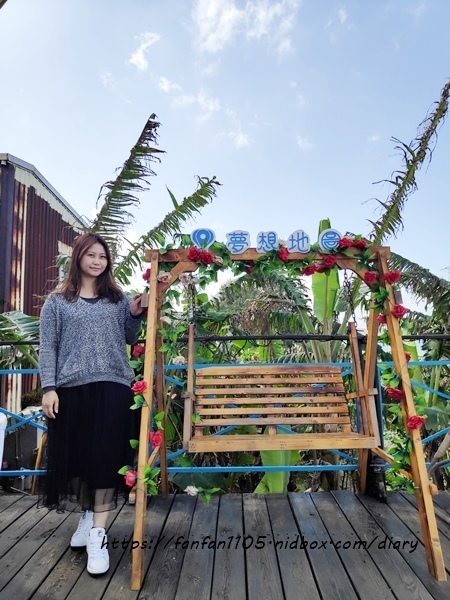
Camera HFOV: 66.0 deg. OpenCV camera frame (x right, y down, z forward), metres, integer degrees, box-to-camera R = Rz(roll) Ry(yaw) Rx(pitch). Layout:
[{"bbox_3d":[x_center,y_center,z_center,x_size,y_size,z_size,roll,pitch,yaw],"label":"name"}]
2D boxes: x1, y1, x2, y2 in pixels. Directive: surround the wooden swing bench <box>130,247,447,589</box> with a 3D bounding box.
[{"bbox_3d":[0.265,0.488,1.996,1.390,1.560,0.880,-1,-5,-1],"label":"wooden swing bench"}]

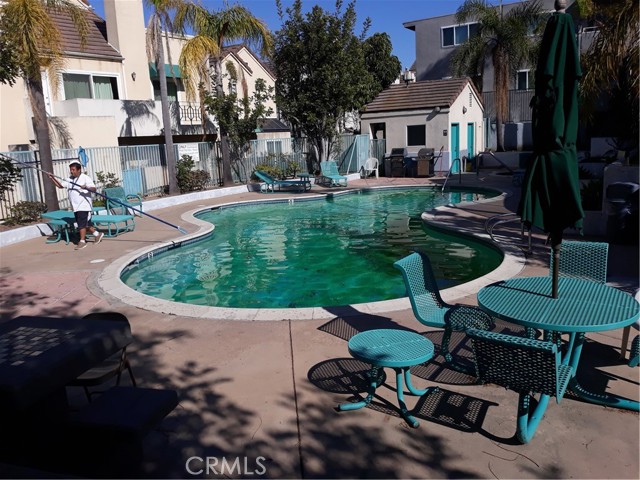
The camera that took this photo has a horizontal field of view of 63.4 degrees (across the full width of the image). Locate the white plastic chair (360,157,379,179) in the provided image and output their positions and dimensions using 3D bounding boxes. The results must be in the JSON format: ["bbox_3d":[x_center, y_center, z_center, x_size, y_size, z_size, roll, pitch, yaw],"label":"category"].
[{"bbox_3d":[2.148,-3.007,21.810,0.560,0.830,0.580,-3,12,-4],"label":"white plastic chair"}]

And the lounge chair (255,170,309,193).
[{"bbox_3d":[-1.313,-2.063,18.164,1.880,0.750,0.650,-2,12,3],"label":"lounge chair"}]

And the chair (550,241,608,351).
[{"bbox_3d":[2.096,0.539,4.338,0.480,0.910,0.640,5,14,33],"label":"chair"}]

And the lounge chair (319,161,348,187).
[{"bbox_3d":[0.469,-2.496,19.684,0.640,0.850,1.750,-5,12,-14],"label":"lounge chair"}]

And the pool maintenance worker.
[{"bbox_3d":[-4.715,-0.685,9.922,0.720,1.670,0.720,7,15,40],"label":"pool maintenance worker"}]

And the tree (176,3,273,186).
[{"bbox_3d":[-3.411,-5.108,18.522,3.300,6.200,3.300,-3,12,0],"label":"tree"}]

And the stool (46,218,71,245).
[{"bbox_3d":[-5.302,-0.153,10.516,0.430,0.440,0.430,-8,13,-27],"label":"stool"}]

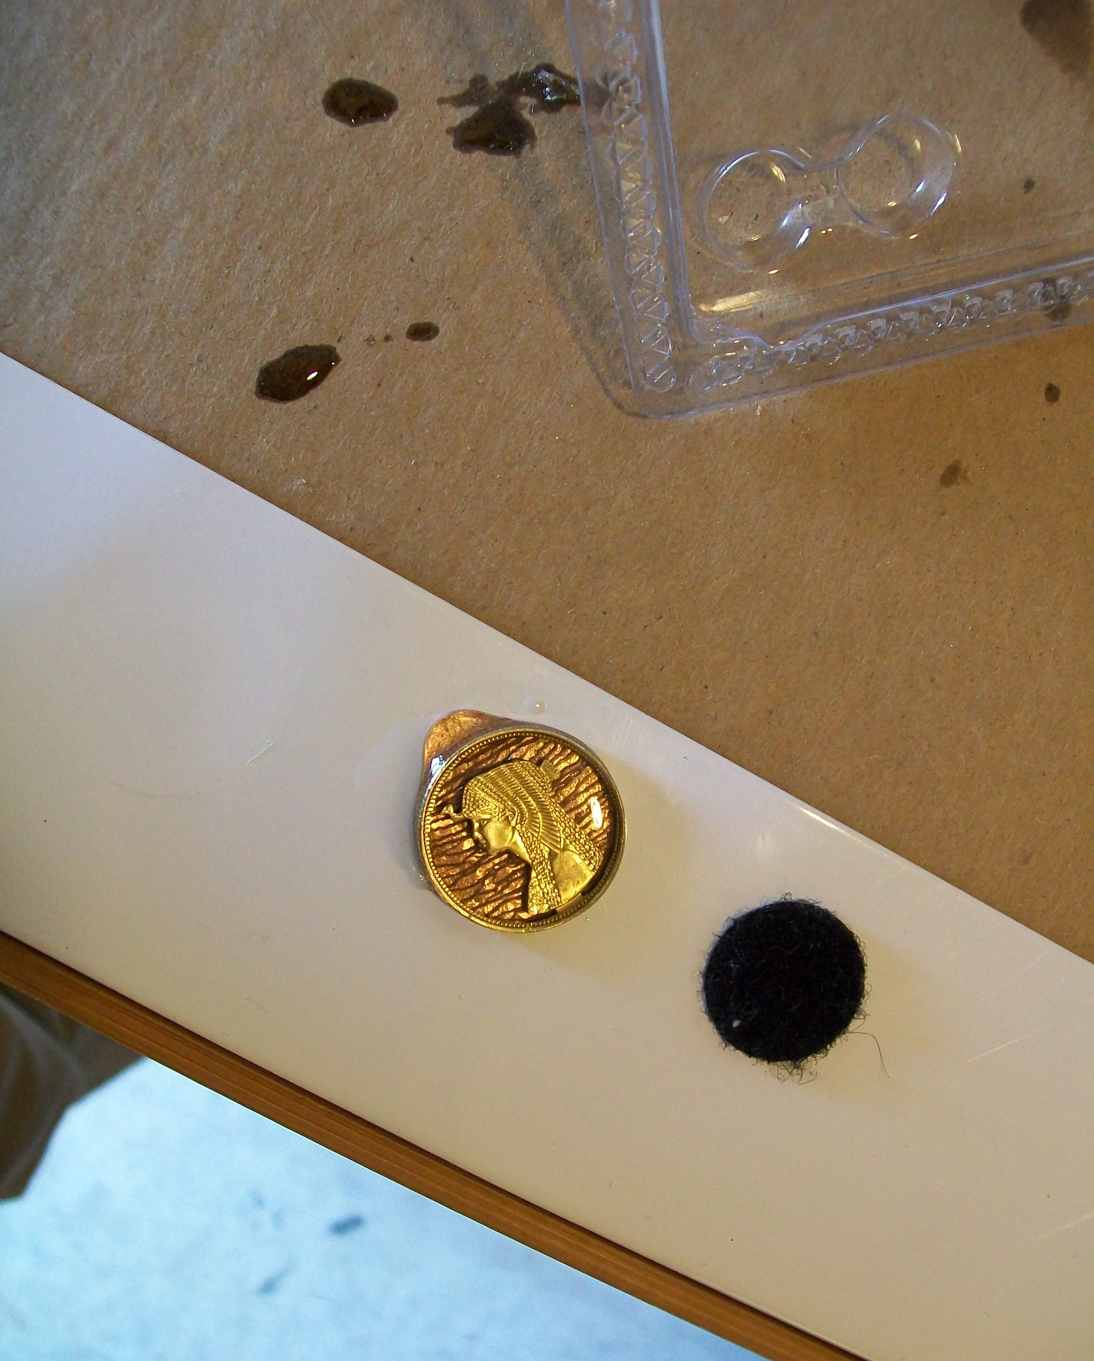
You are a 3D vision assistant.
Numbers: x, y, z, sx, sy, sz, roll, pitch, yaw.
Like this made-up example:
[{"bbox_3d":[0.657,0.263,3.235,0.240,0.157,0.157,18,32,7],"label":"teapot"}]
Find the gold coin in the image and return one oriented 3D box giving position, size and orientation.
[{"bbox_3d":[-0.003,0.017,0.182,0.025,0.004,0.027,0,93,-7],"label":"gold coin"}]

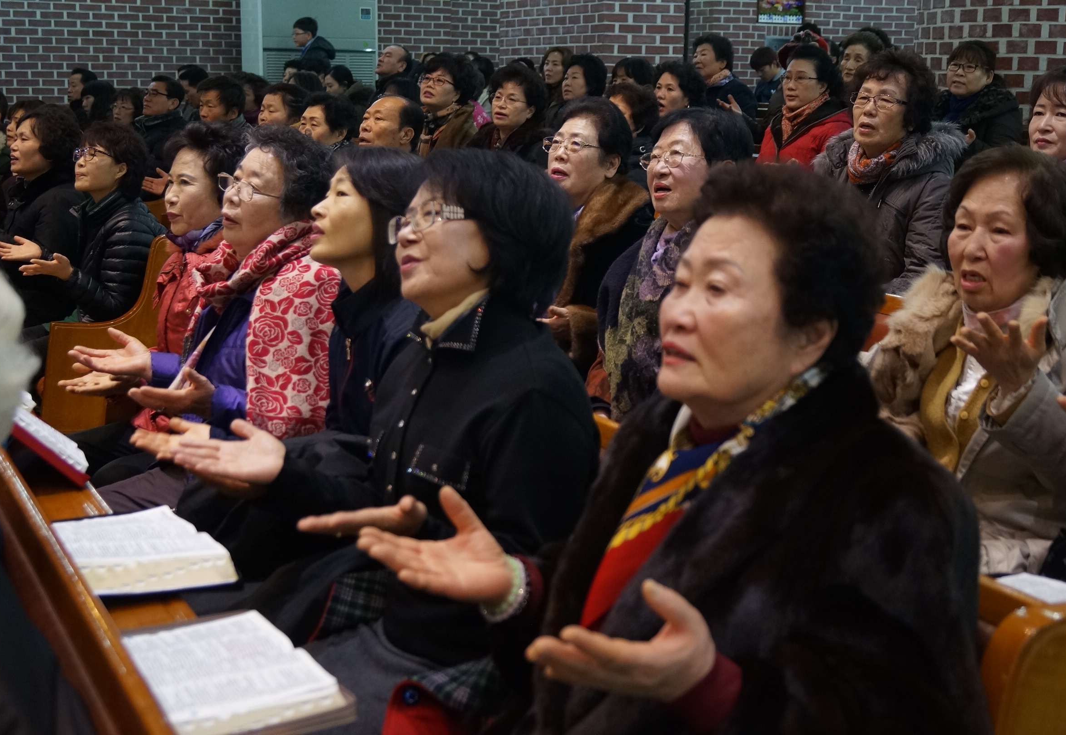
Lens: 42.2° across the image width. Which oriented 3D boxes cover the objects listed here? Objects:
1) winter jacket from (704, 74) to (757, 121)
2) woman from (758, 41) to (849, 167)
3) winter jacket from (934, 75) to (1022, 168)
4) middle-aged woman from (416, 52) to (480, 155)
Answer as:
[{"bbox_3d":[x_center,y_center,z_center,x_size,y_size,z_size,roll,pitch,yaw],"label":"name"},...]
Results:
[{"bbox_3d":[0.982,-1.178,6.888,0.430,0.600,0.480,-6,14,-28],"label":"winter jacket"},{"bbox_3d":[0.924,-0.548,5.126,0.620,1.240,0.500,-8,15,-36],"label":"woman"},{"bbox_3d":[1.736,-0.845,5.552,0.430,0.620,0.490,-6,14,-28],"label":"winter jacket"},{"bbox_3d":[-0.413,-0.676,5.807,0.620,1.240,0.500,-8,15,-36],"label":"middle-aged woman"}]

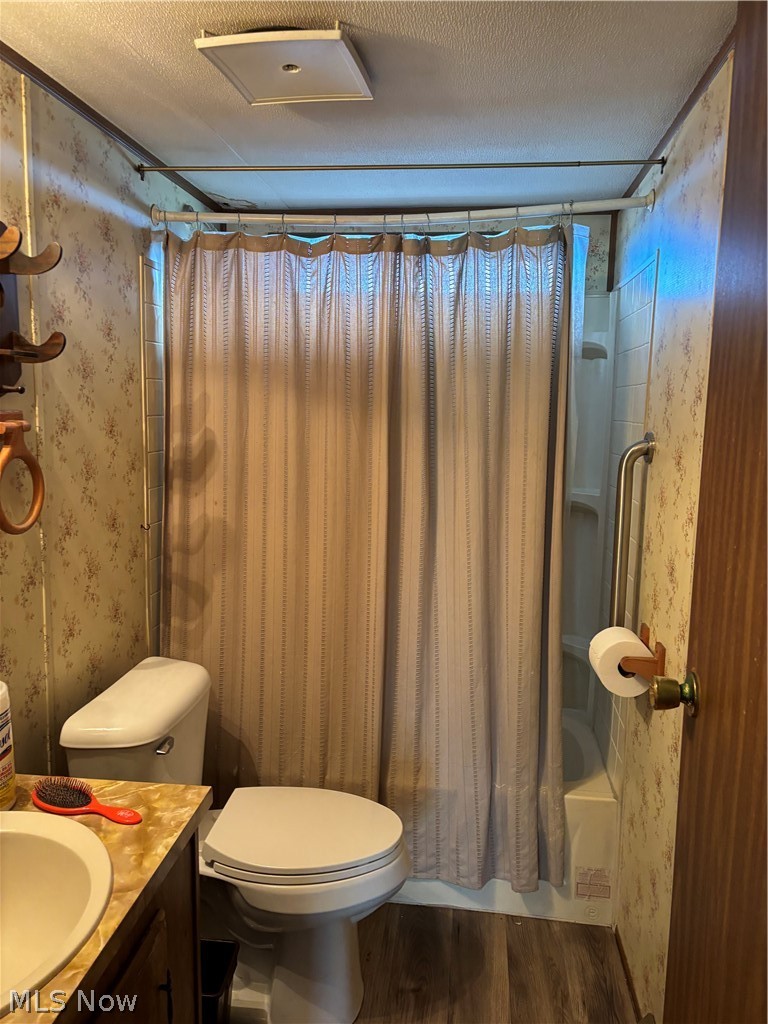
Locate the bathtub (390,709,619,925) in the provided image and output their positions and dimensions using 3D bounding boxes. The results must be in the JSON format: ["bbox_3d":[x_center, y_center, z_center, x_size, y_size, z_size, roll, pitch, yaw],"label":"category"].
[{"bbox_3d":[0.013,0.914,2.559,1.370,0.370,0.685,2,8,7],"label":"bathtub"}]

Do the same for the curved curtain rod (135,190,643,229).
[{"bbox_3d":[0.020,-0.815,2.093,1.370,0.085,0.110,2,8,7],"label":"curved curtain rod"}]

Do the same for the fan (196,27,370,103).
[{"bbox_3d":[-0.182,-0.890,1.533,0.270,0.042,0.266,3,8,10],"label":"fan"}]

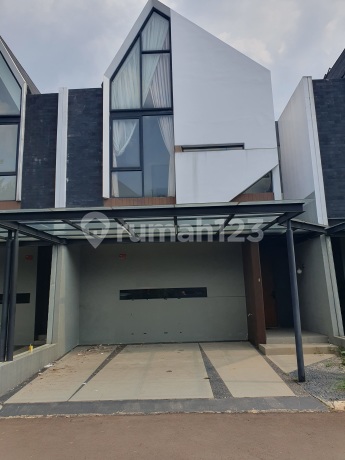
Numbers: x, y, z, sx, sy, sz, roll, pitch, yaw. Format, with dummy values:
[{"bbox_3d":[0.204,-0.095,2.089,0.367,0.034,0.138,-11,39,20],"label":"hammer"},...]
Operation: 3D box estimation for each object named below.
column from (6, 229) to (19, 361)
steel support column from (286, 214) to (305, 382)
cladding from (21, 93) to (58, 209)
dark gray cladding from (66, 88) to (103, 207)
[{"bbox_3d":[-2.826,1.128,6.143,0.116,2.292,0.116,-2,-9,1],"label":"column"},{"bbox_3d":[2.086,1.145,5.856,0.116,2.690,0.116,-2,-9,1],"label":"steel support column"},{"bbox_3d":[-3.217,-1.820,8.524,0.813,3.183,0.198,-2,-9,1],"label":"cladding"},{"bbox_3d":[-2.107,-1.903,8.507,0.907,3.296,0.198,-2,-9,1],"label":"dark gray cladding"}]

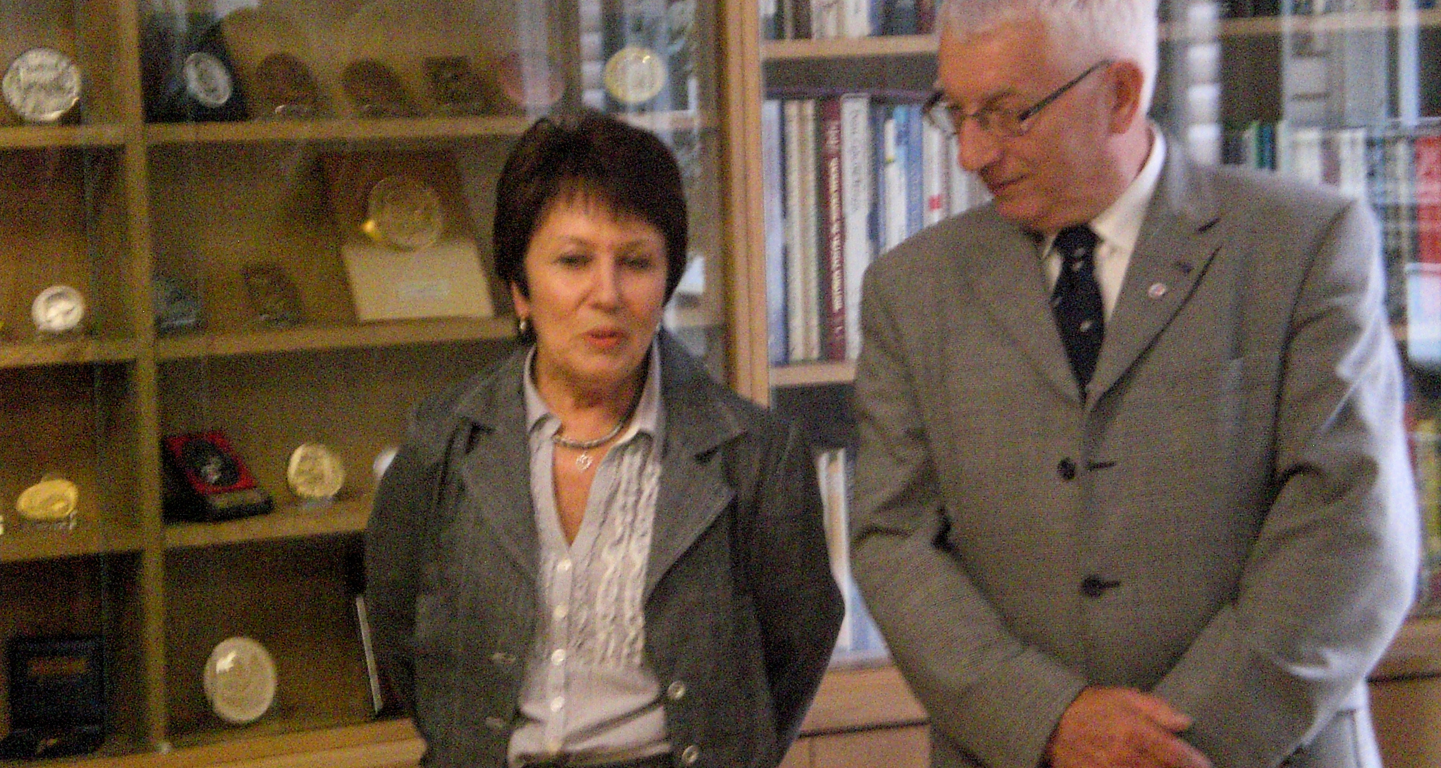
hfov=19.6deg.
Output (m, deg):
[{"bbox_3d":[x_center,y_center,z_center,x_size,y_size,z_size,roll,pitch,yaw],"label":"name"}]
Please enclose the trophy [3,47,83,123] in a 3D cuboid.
[{"bbox_3d":[-0.711,-0.312,4.361,0.082,0.081,0.022,-2,-15,-6],"label":"trophy"}]

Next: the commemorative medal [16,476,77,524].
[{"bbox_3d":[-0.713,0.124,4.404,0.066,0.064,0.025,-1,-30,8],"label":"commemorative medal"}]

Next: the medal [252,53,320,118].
[{"bbox_3d":[-0.470,-0.324,4.495,0.074,0.076,0.025,-4,-19,-27],"label":"medal"}]

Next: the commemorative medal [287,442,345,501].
[{"bbox_3d":[-0.439,0.095,4.520,0.065,0.065,0.020,-4,-19,-27],"label":"commemorative medal"}]

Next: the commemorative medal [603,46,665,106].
[{"bbox_3d":[-0.097,-0.346,4.674,0.068,0.066,0.020,-2,-13,-6],"label":"commemorative medal"}]

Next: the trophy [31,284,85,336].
[{"bbox_3d":[-0.698,-0.079,4.385,0.056,0.058,0.020,-1,-20,0],"label":"trophy"}]

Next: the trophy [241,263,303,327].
[{"bbox_3d":[-0.484,-0.095,4.494,0.056,0.074,0.025,-4,-19,-28],"label":"trophy"}]

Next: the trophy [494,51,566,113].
[{"bbox_3d":[-0.212,-0.336,4.627,0.077,0.072,0.022,-3,-17,-20],"label":"trophy"}]

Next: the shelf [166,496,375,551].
[{"bbox_3d":[-0.349,0.134,4.631,0.655,0.020,0.250,-4,6,-27],"label":"shelf"}]

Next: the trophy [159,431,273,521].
[{"bbox_3d":[-0.538,0.098,4.458,0.090,0.088,0.082,3,7,44],"label":"trophy"}]

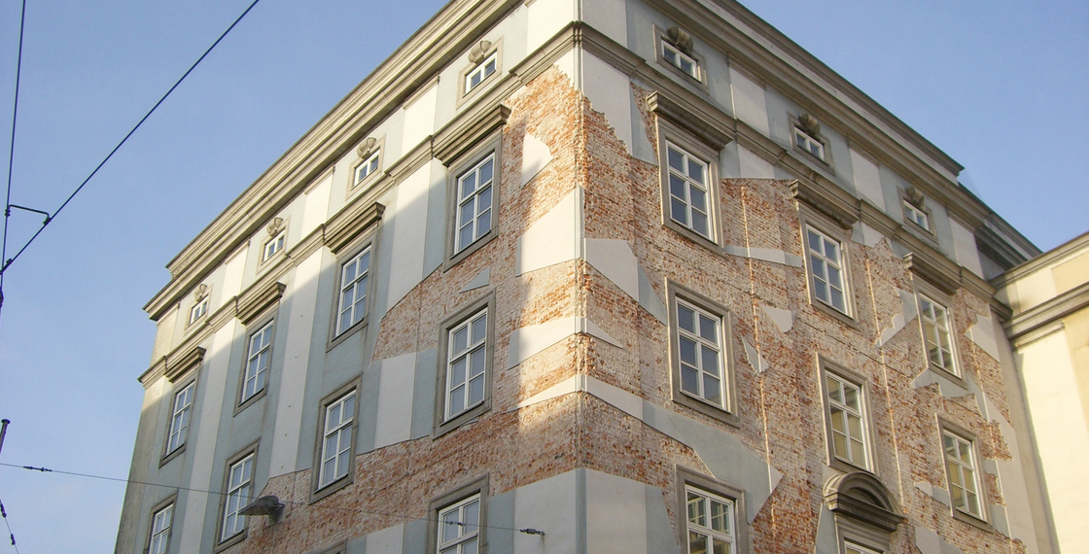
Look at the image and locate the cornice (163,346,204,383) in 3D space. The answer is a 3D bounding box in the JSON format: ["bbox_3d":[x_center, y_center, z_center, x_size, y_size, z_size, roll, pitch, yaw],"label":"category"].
[{"bbox_3d":[-10.941,2.765,36.285,0.300,0.370,2.520,22,-36,-32],"label":"cornice"}]

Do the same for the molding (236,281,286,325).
[{"bbox_3d":[-7.644,0.808,32.255,0.308,0.280,2.436,22,-36,-32],"label":"molding"}]

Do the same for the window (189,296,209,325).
[{"bbox_3d":[-10.241,0.996,35.536,0.150,0.600,1.060,25,-40,-33],"label":"window"}]

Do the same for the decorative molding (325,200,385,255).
[{"bbox_3d":[-4.599,-1.158,28.956,0.294,0.378,2.457,24,-38,-33],"label":"decorative molding"}]

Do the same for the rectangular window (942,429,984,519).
[{"bbox_3d":[9.725,4.582,27.779,1.228,2.037,0.137,25,-39,-34],"label":"rectangular window"}]

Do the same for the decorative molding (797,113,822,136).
[{"bbox_3d":[6.504,-3.743,29.235,0.756,0.441,0.210,25,-39,-34],"label":"decorative molding"}]

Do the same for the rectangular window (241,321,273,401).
[{"bbox_3d":[-7.479,2.319,31.608,0.160,1.988,1.316,22,-36,-32],"label":"rectangular window"}]

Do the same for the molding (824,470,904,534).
[{"bbox_3d":[6.290,4.400,23.550,2.200,0.900,0.340,25,-40,-33],"label":"molding"}]

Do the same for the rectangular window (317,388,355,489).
[{"bbox_3d":[-4.419,3.503,25.612,0.150,2.000,1.190,25,-40,-33],"label":"rectangular window"}]

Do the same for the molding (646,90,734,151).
[{"bbox_3d":[3.069,-3.222,25.111,2.436,0.280,0.308,25,-38,-36],"label":"molding"}]

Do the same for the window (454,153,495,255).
[{"bbox_3d":[-1.425,-1.499,24.640,0.150,2.000,1.190,25,-40,-33],"label":"window"}]

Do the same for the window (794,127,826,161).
[{"bbox_3d":[6.511,-3.229,29.438,1.170,0.550,0.150,25,-38,-36],"label":"window"}]

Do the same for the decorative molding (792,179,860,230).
[{"bbox_3d":[6.658,-1.602,28.279,2.480,0.360,0.310,25,-38,-36],"label":"decorative molding"}]

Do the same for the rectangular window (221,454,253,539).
[{"bbox_3d":[-7.533,5.407,29.330,0.137,2.037,1.228,24,-38,-33],"label":"rectangular window"}]

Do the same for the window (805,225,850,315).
[{"bbox_3d":[6.291,-0.148,26.631,1.190,2.000,0.150,25,-40,-33],"label":"window"}]

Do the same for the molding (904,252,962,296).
[{"bbox_3d":[10.145,0.016,31.086,2.420,0.360,0.310,25,-38,-36],"label":"molding"}]

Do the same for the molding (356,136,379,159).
[{"bbox_3d":[-4.480,-3.269,30.220,0.210,0.441,0.756,24,-38,-33],"label":"molding"}]

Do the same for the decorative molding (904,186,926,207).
[{"bbox_3d":[9.909,-2.065,31.797,0.840,0.420,0.210,25,-38,-36],"label":"decorative molding"}]

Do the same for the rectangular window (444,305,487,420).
[{"bbox_3d":[-1.487,1.688,23.093,0.137,2.037,1.228,24,-38,-33],"label":"rectangular window"}]

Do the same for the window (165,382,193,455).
[{"bbox_3d":[-10.211,3.988,33.565,0.150,2.000,1.190,25,-40,-33],"label":"window"}]

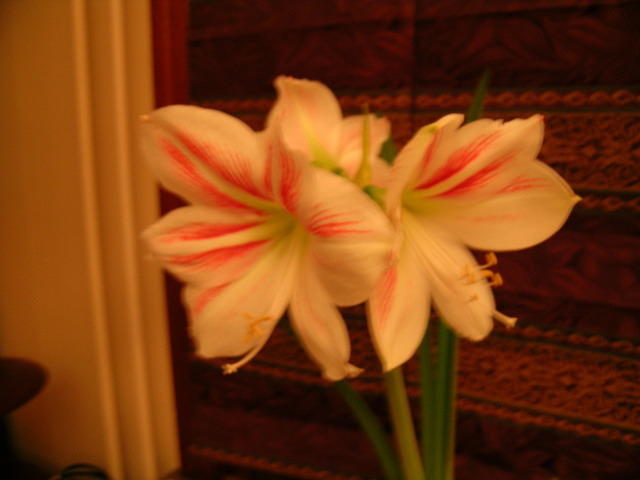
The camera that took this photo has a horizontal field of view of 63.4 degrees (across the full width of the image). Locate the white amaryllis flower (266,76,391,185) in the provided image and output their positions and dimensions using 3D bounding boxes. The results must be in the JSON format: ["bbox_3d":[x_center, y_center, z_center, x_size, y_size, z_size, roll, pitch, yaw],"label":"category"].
[{"bbox_3d":[0.014,-0.083,0.475,0.140,0.145,0.120,-3,14,-17],"label":"white amaryllis flower"}]

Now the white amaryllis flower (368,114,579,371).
[{"bbox_3d":[0.092,-0.002,0.375,0.130,0.172,0.165,13,18,41],"label":"white amaryllis flower"}]

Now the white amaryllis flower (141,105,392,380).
[{"bbox_3d":[-0.024,-0.001,0.358,0.168,0.173,0.130,7,15,23],"label":"white amaryllis flower"}]

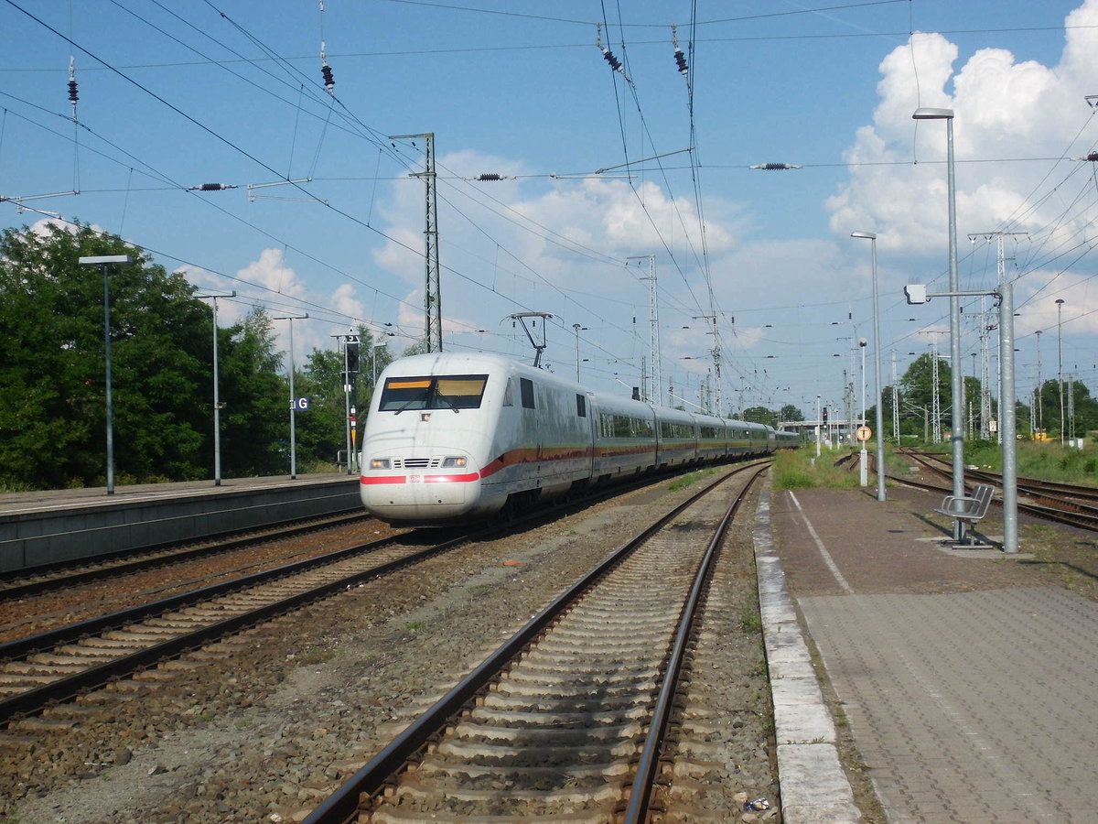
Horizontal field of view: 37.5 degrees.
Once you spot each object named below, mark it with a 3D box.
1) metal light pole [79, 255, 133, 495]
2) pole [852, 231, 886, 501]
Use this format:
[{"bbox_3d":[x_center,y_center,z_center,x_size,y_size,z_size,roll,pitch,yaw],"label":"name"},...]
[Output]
[{"bbox_3d":[-11.300,-0.957,41.535,1.300,6.130,0.360,-1,-1,7],"label":"metal light pole"},{"bbox_3d":[7.310,-1.052,36.956,0.590,6.150,0.270,-1,-1,7],"label":"pole"}]

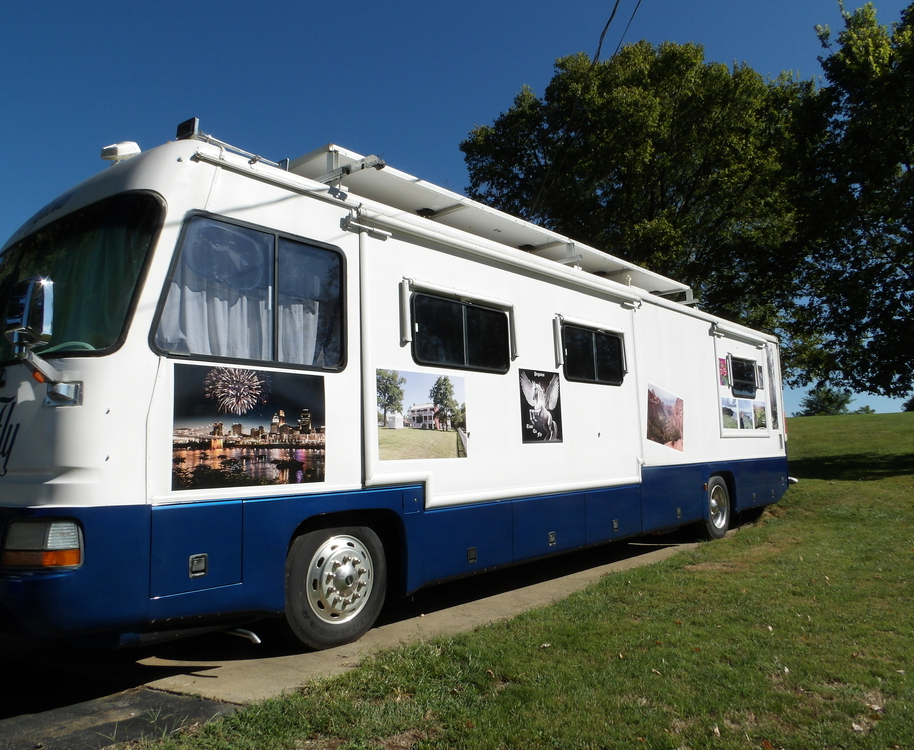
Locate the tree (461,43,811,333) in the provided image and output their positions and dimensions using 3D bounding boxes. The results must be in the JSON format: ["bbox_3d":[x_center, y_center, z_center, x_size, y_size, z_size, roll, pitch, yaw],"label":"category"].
[{"bbox_3d":[6.502,-4.459,23.549,12.000,15.495,12.000,-3,-6,16],"label":"tree"}]

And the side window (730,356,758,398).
[{"bbox_3d":[4.735,0.076,10.958,0.050,0.620,1.130,-6,-8,42],"label":"side window"}]

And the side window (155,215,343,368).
[{"bbox_3d":[-1.310,-0.534,4.426,0.050,0.970,1.430,-6,-8,42],"label":"side window"}]

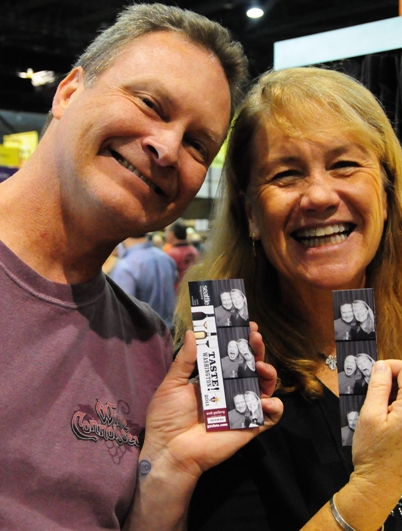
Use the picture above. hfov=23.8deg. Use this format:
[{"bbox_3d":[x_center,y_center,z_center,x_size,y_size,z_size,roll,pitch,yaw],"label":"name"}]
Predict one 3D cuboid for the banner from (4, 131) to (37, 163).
[{"bbox_3d":[-6.037,-3.823,32.000,0.060,1.130,2.100,-2,3,-44],"label":"banner"}]

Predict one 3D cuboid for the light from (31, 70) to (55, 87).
[{"bbox_3d":[-5.282,-6.271,32.000,0.800,0.500,0.500,-1,2,-9],"label":"light"}]

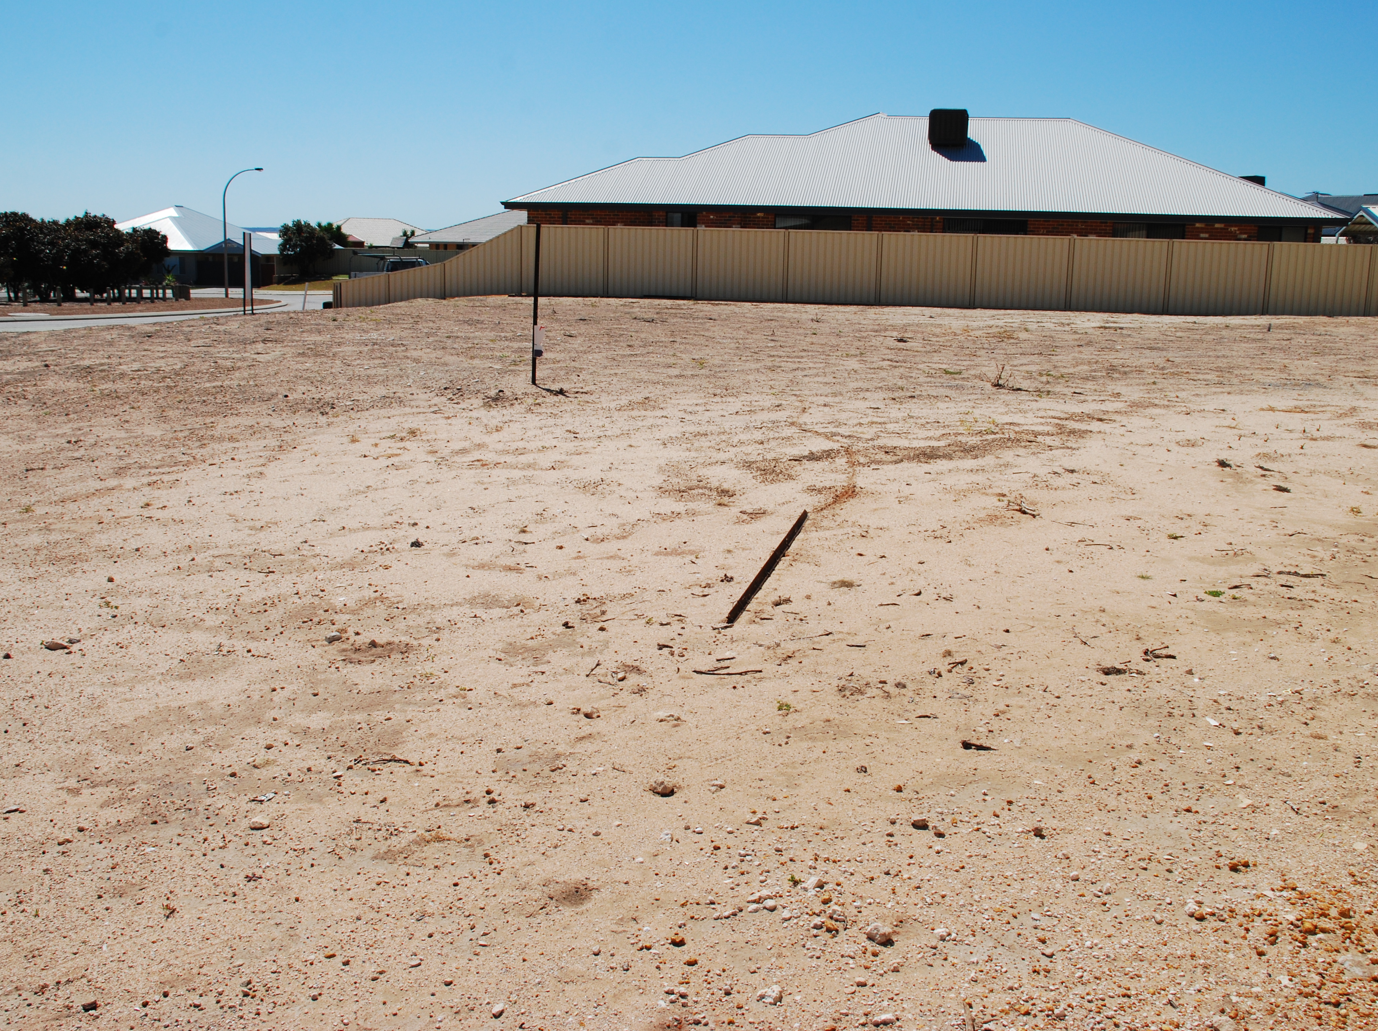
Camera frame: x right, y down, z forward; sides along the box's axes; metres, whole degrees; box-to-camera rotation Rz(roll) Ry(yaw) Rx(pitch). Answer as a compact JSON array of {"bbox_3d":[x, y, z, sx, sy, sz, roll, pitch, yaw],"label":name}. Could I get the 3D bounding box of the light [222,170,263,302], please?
[{"bbox_3d":[-22.410,-14.157,64.570,2.018,6.452,0.300,1,12,0],"label":"light"}]

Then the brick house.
[{"bbox_3d":[6.831,-9.609,39.704,21.900,5.500,13.200,3,12,9],"label":"brick house"}]

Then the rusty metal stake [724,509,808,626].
[{"bbox_3d":[0.438,0.196,6.511,0.050,0.040,2.302,4,12,12],"label":"rusty metal stake"}]

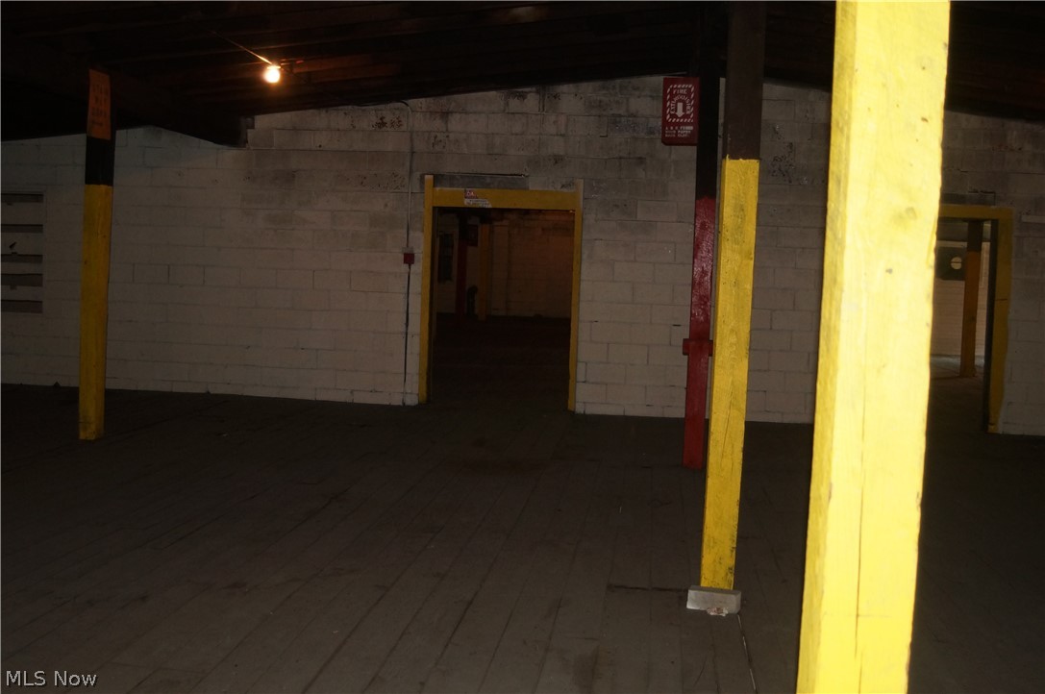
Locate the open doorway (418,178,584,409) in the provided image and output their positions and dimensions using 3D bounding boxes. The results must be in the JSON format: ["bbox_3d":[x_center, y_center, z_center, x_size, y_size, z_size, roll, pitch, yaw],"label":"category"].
[{"bbox_3d":[-0.210,-0.539,12.334,1.588,2.330,0.250,3,4,6],"label":"open doorway"}]

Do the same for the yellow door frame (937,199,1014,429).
[{"bbox_3d":[3.978,-0.288,11.864,1.380,2.210,0.250,3,4,6],"label":"yellow door frame"}]

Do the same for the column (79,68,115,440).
[{"bbox_3d":[-3.269,-0.698,9.327,0.150,2.820,0.150,3,4,6],"label":"column"}]

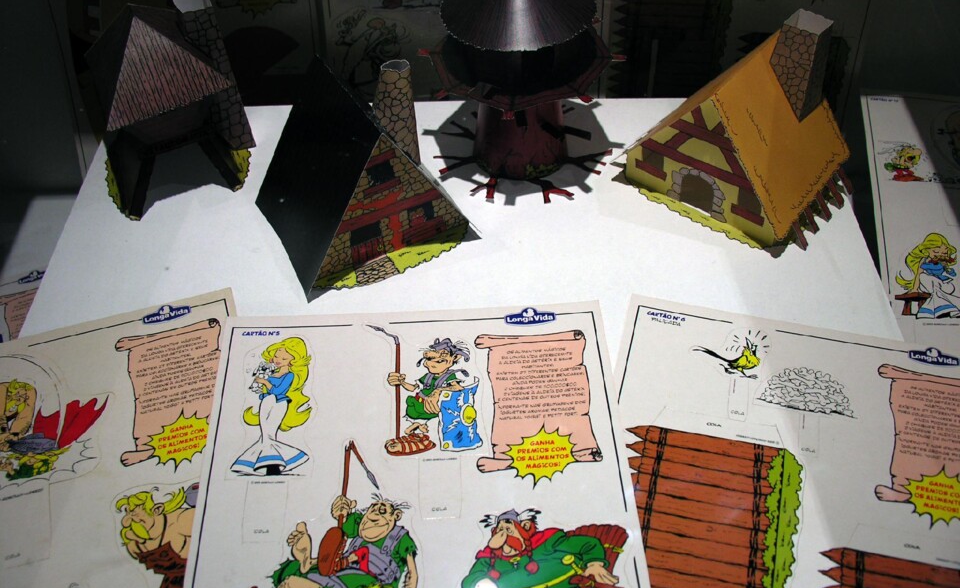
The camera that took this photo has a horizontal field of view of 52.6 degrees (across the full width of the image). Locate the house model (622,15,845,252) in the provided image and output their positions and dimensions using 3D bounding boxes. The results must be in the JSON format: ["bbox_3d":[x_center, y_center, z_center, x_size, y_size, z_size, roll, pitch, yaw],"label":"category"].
[{"bbox_3d":[0.160,-0.111,0.575,0.132,0.107,0.097,30,56,25],"label":"house model"}]

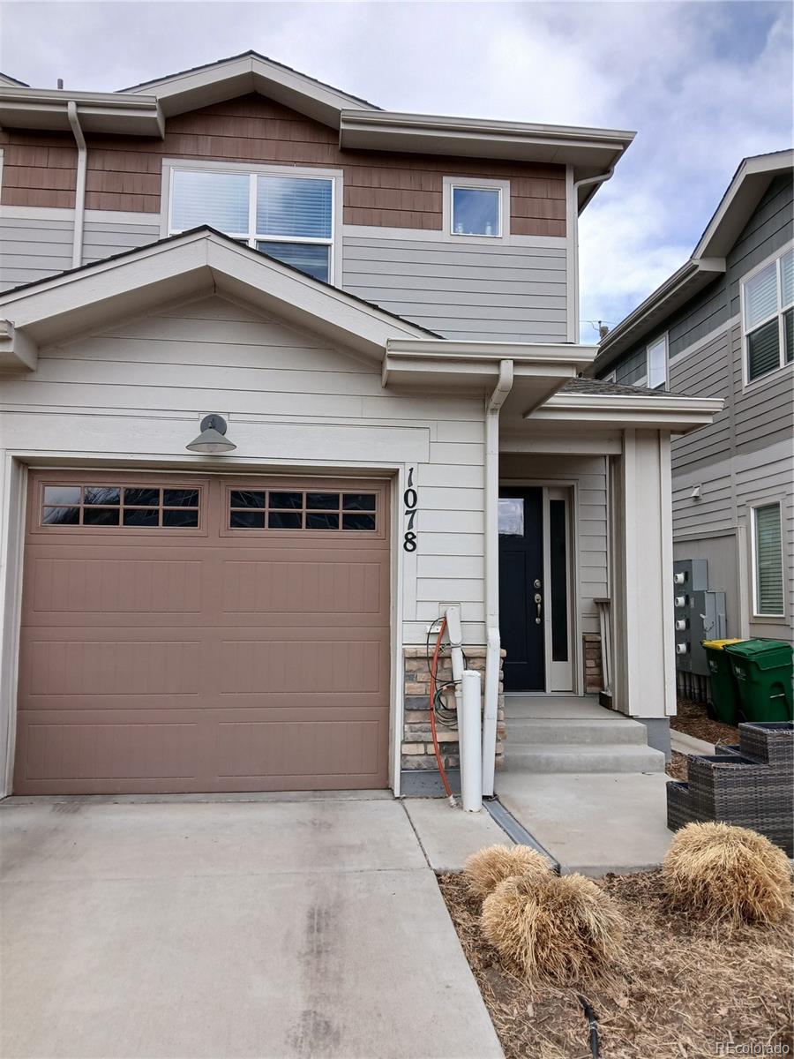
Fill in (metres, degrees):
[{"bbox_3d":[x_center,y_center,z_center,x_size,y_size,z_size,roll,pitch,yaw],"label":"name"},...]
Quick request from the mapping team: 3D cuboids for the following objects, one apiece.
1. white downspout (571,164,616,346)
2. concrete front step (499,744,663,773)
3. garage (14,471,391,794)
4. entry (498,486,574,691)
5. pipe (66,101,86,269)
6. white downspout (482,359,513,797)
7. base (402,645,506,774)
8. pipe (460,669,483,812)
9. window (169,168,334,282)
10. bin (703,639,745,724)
[{"bbox_3d":[2.321,-3.241,9.340,0.510,2.230,0.110,1,-5,-6],"label":"white downspout"},{"bbox_3d":[1.293,1.693,5.844,1.280,0.155,0.270,1,-5,-6],"label":"concrete front step"},{"bbox_3d":[-1.250,0.671,5.310,2.425,2.108,0.120,1,-5,-6],"label":"garage"},{"bbox_3d":[1.166,0.588,7.837,1.230,2.065,0.180,1,-5,-6],"label":"entry"},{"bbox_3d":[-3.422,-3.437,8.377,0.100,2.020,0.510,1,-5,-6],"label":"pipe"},{"bbox_3d":[0.657,0.324,5.069,0.105,2.770,0.520,1,-5,-6],"label":"white downspout"},{"bbox_3d":[0.372,1.169,5.230,0.688,0.780,0.180,1,-5,-6],"label":"base"},{"bbox_3d":[0.465,1.293,4.896,0.115,0.835,0.115,1,-5,-6],"label":"pipe"},{"bbox_3d":[-1.615,-3.252,8.833,1.800,1.460,0.100,1,-5,-6],"label":"window"},{"bbox_3d":[4.619,2.053,10.748,0.630,1.060,0.730,1,-5,-6],"label":"bin"}]

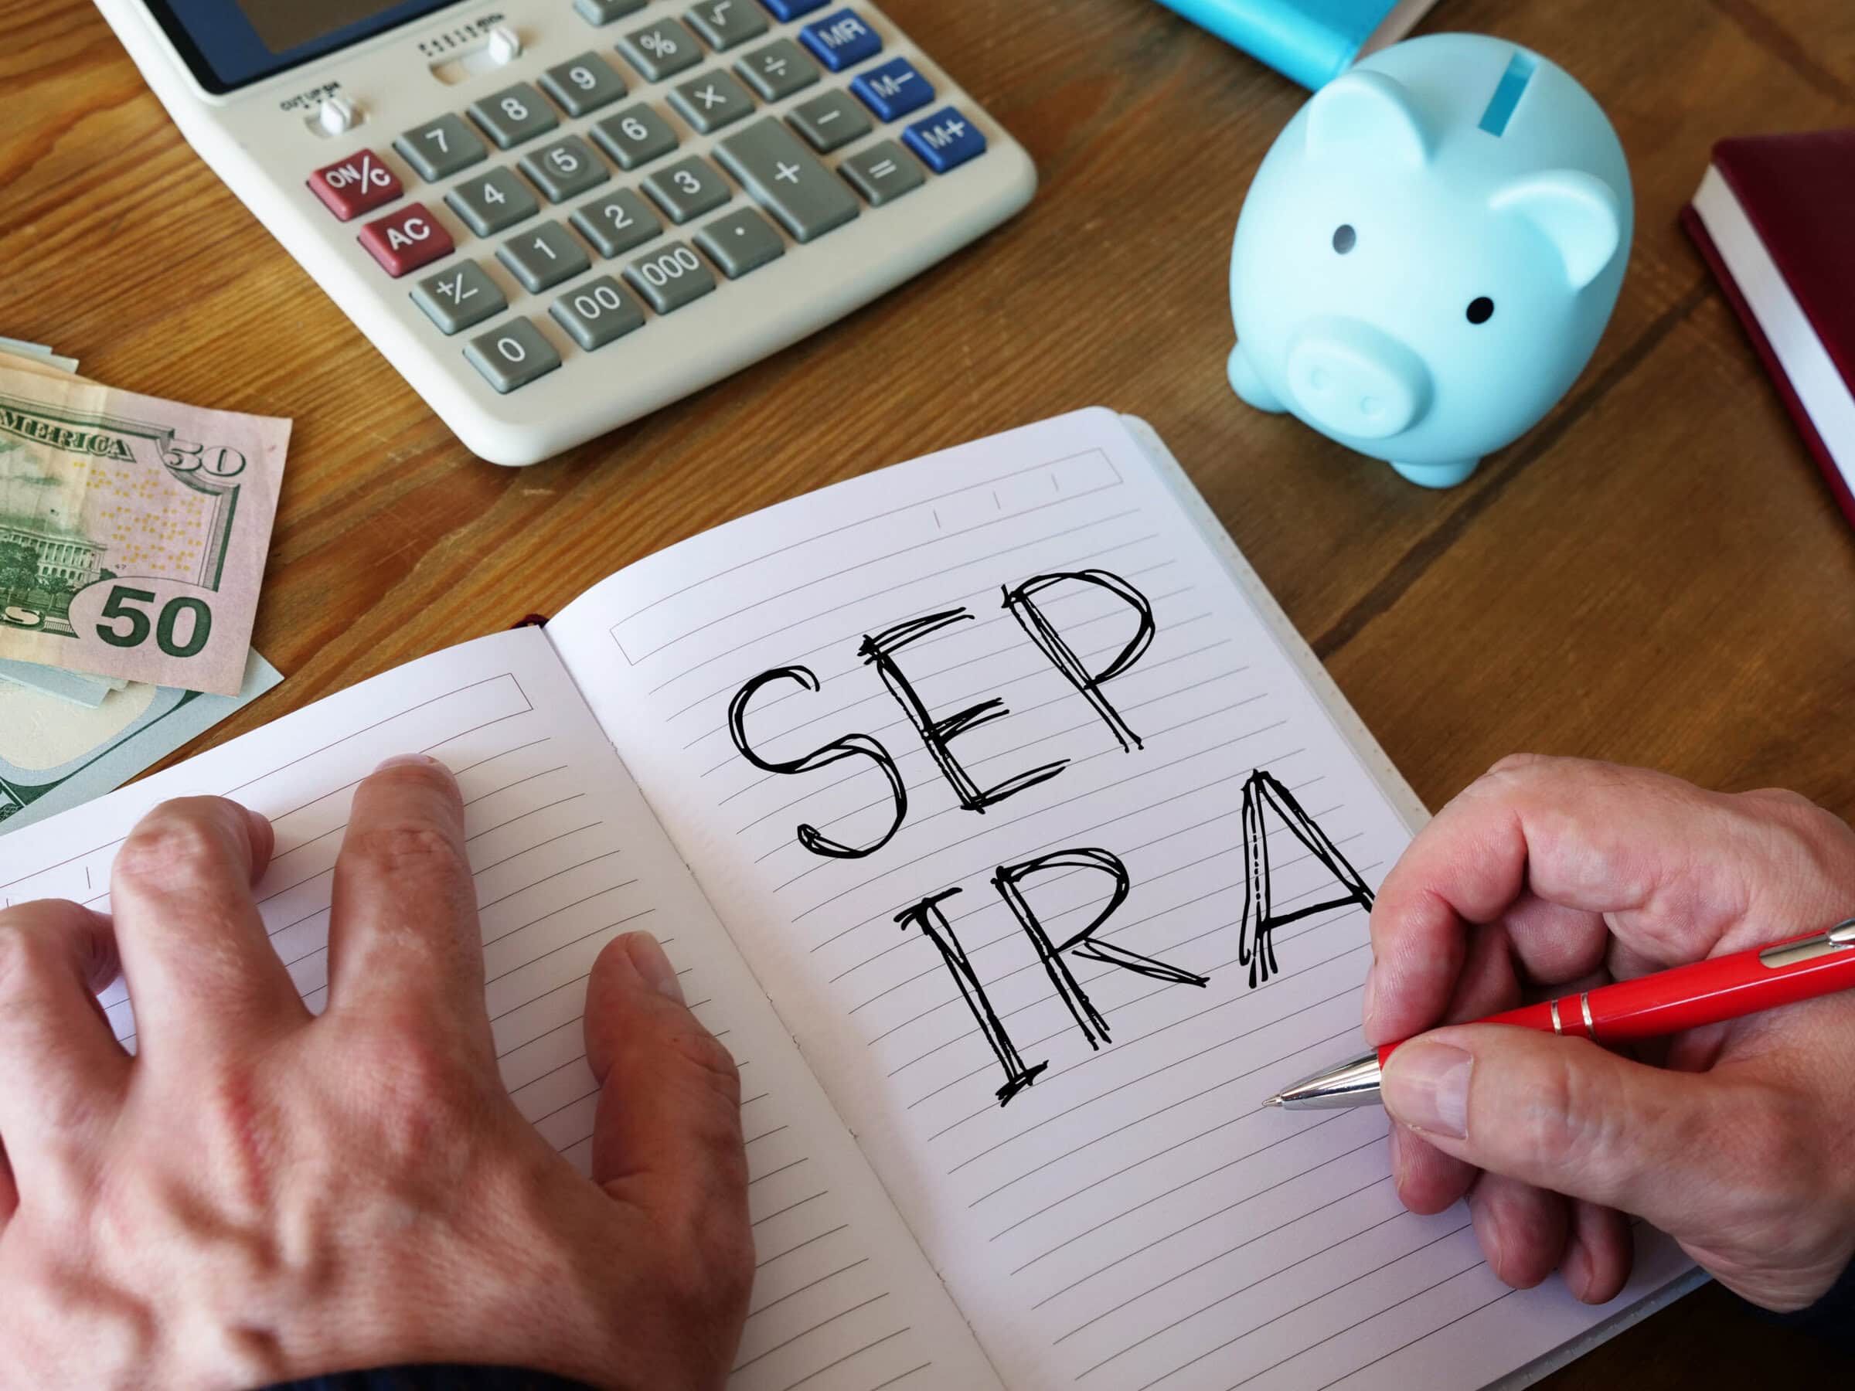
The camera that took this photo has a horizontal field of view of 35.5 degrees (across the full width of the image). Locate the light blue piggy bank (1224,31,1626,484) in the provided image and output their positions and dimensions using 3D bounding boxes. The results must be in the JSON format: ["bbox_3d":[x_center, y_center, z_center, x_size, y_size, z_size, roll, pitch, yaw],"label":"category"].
[{"bbox_3d":[0.101,-0.089,0.589,0.080,0.088,0.098,29,53,5],"label":"light blue piggy bank"}]

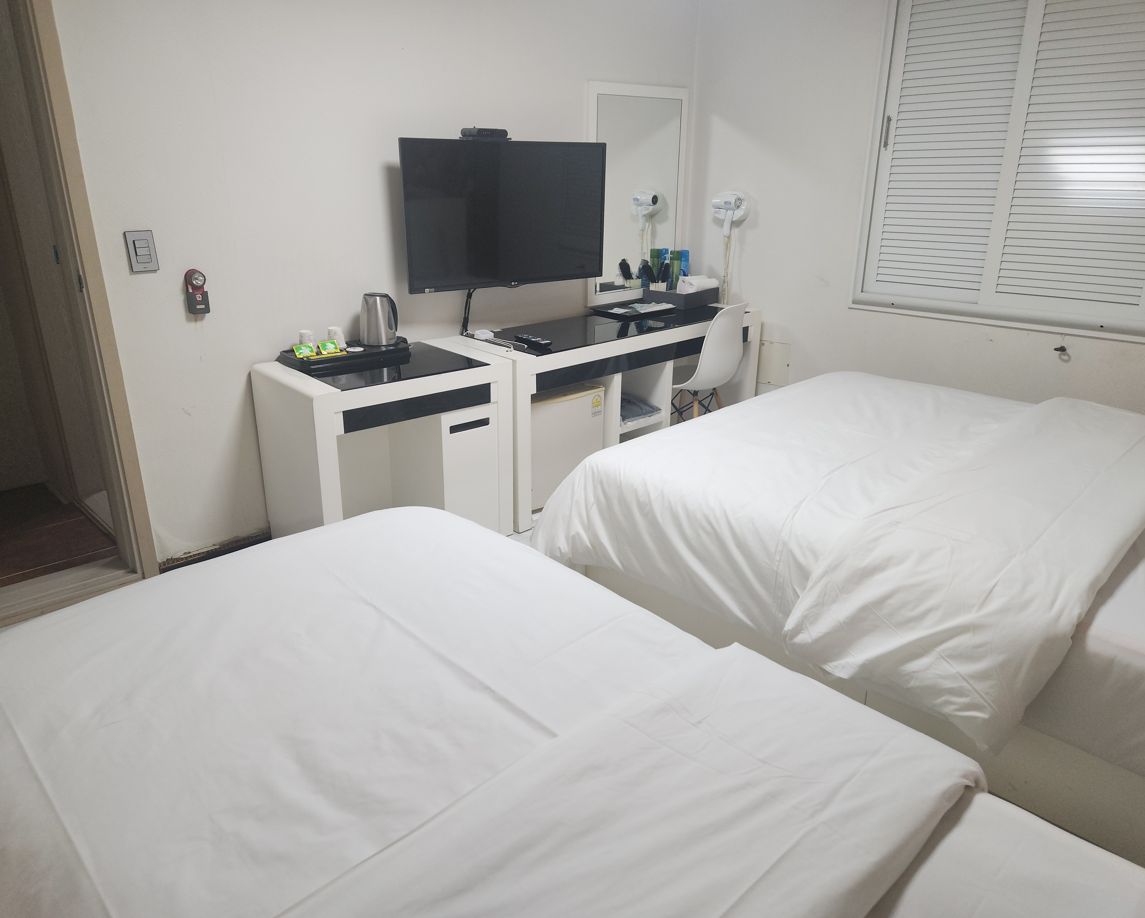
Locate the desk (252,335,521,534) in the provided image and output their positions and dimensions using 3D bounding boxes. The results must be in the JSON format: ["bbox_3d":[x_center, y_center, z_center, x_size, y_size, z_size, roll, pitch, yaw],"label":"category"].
[{"bbox_3d":[-0.700,-0.012,3.140,0.804,0.730,0.506,-16,26,-39],"label":"desk"}]

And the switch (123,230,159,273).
[{"bbox_3d":[-1.367,-0.660,2.582,0.078,0.121,0.012,-17,27,-40],"label":"switch"}]

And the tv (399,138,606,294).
[{"bbox_3d":[-0.263,-1.008,3.352,0.960,0.566,0.060,-13,24,-34],"label":"tv"}]

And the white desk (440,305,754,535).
[{"bbox_3d":[0.206,-0.287,3.921,1.638,0.730,0.492,-18,27,-41],"label":"white desk"}]

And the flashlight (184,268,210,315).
[{"bbox_3d":[-1.252,-0.556,2.709,0.062,0.148,0.054,-17,27,-40],"label":"flashlight"}]

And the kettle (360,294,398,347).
[{"bbox_3d":[-0.737,-0.535,3.099,0.138,0.181,0.175,15,24,34],"label":"kettle"}]

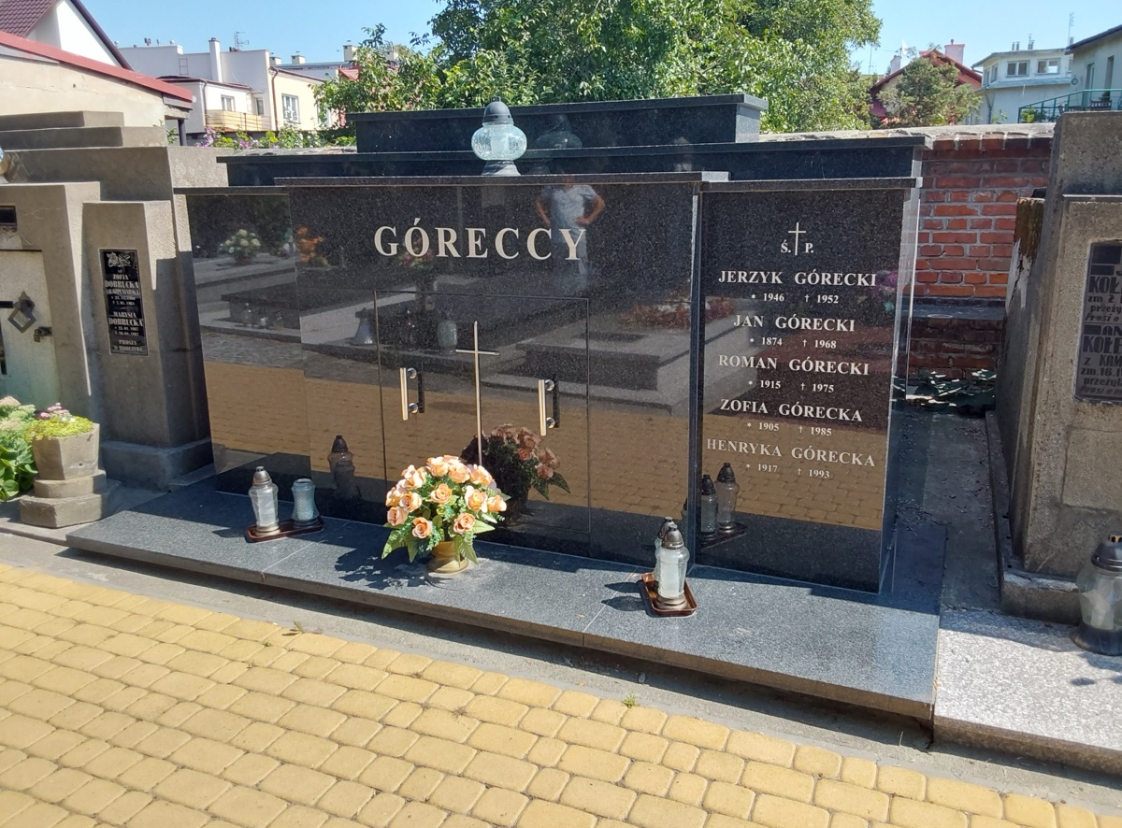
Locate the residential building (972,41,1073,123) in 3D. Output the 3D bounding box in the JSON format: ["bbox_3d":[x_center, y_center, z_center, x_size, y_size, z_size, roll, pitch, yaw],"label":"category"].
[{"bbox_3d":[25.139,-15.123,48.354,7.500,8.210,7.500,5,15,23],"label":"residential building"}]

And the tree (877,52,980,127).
[{"bbox_3d":[11.340,-8.308,27.714,3.300,5.310,3.200,5,15,23],"label":"tree"}]

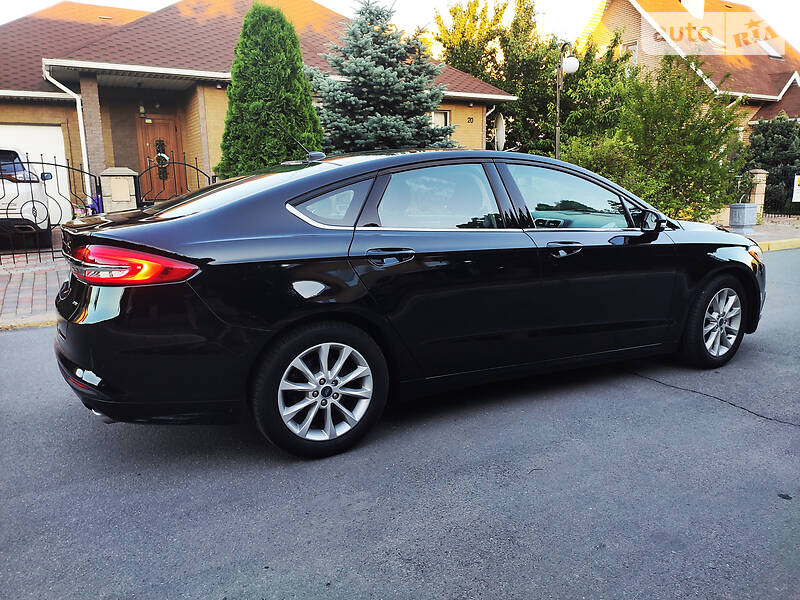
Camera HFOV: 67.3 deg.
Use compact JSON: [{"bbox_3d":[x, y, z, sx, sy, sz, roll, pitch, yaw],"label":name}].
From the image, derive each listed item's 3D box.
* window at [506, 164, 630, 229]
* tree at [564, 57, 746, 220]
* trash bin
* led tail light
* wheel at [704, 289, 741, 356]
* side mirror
[{"bbox_3d":[0.992,-0.593,3.450,0.790,0.400,0.070,-6,-15,-28],"label":"window"},{"bbox_3d":[7.216,-4.325,16.993,4.800,4.850,4.500,-6,10,-28],"label":"tree"},{"bbox_3d":[8.527,-2.011,14.917,0.600,0.770,0.600,-6,11,-27],"label":"trash bin"},{"bbox_3d":[-1.095,-0.148,2.449,0.460,0.170,0.430,-6,10,-28],"label":"led tail light"},{"bbox_3d":[2.135,0.140,4.134,0.465,0.465,0.180,-7,11,-32],"label":"wheel"},{"bbox_3d":[1.472,-0.462,3.493,0.130,0.150,0.200,-6,10,-28],"label":"side mirror"}]

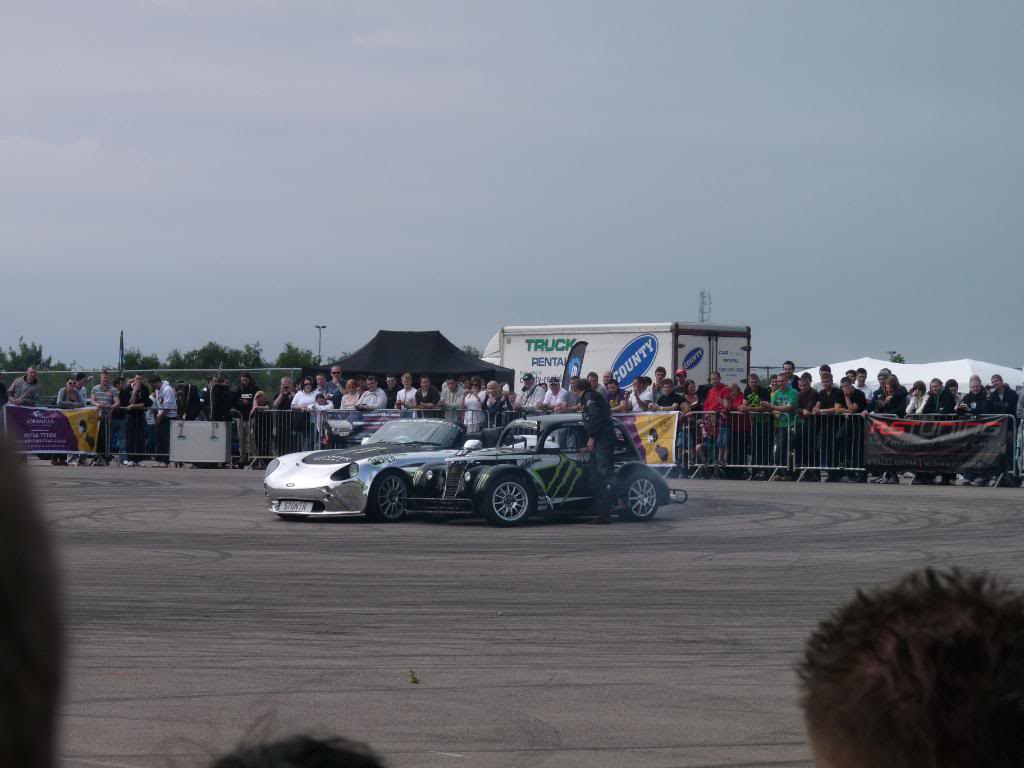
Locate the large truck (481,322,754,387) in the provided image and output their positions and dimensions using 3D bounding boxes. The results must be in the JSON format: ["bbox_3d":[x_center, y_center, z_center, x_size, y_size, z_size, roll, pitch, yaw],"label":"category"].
[{"bbox_3d":[2.090,0.270,95.900,2.500,3.370,7.900,0,0,-42],"label":"large truck"}]

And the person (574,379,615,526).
[{"bbox_3d":[0.930,0.750,43.900,0.580,1.610,0.520,0,0,3],"label":"person"}]

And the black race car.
[{"bbox_3d":[0.330,0.955,44.400,3.200,1.200,1.530,0,0,-41],"label":"black race car"}]

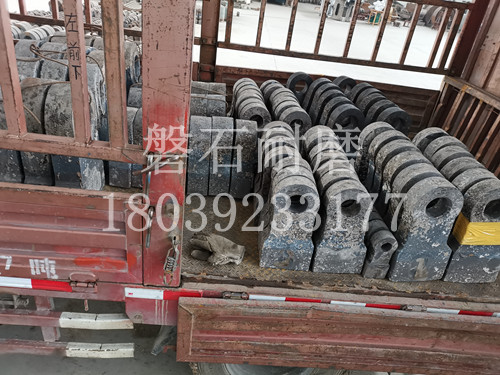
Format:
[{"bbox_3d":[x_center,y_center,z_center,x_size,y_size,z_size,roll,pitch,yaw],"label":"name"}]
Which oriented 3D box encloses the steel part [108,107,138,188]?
[{"bbox_3d":[-0.698,-0.238,2.163,0.125,0.424,0.220,6,29,-4],"label":"steel part"}]

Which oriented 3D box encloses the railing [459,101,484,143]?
[{"bbox_3d":[1.794,-0.502,3.161,0.040,0.420,0.050,6,28,-3],"label":"railing"}]

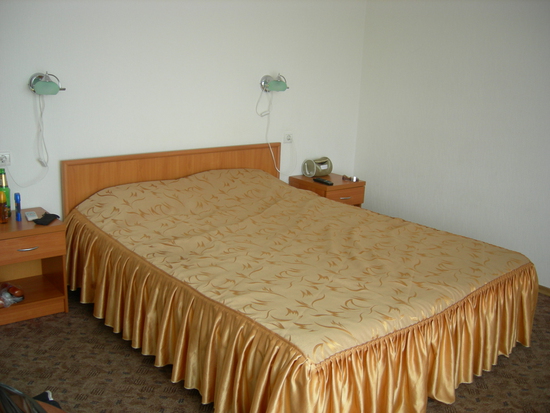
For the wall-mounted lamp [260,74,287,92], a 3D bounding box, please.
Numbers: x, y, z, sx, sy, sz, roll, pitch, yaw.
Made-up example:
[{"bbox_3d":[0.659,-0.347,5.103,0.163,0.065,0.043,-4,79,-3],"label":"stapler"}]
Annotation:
[{"bbox_3d":[0.007,-0.903,4.207,0.184,0.133,0.163,-9,18,-36],"label":"wall-mounted lamp"}]

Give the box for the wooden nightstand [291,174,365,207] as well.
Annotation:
[{"bbox_3d":[0.406,0.031,4.556,0.404,0.501,0.442,-9,18,-36],"label":"wooden nightstand"}]

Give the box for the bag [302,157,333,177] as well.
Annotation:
[{"bbox_3d":[0.343,-0.310,4.572,0.199,0.147,0.147,-10,18,-39],"label":"bag"}]

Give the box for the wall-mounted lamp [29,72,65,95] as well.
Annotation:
[{"bbox_3d":[-1.291,-0.699,3.247,0.184,0.133,0.163,-9,18,-36],"label":"wall-mounted lamp"}]

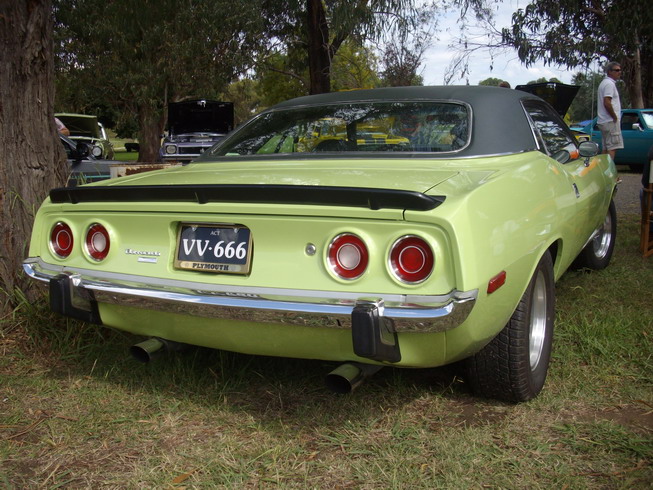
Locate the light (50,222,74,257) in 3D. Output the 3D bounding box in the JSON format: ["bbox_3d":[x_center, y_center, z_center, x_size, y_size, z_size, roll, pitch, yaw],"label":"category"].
[{"bbox_3d":[-0.984,-0.019,2.625,0.138,0.138,0.050,3,4,31],"label":"light"}]

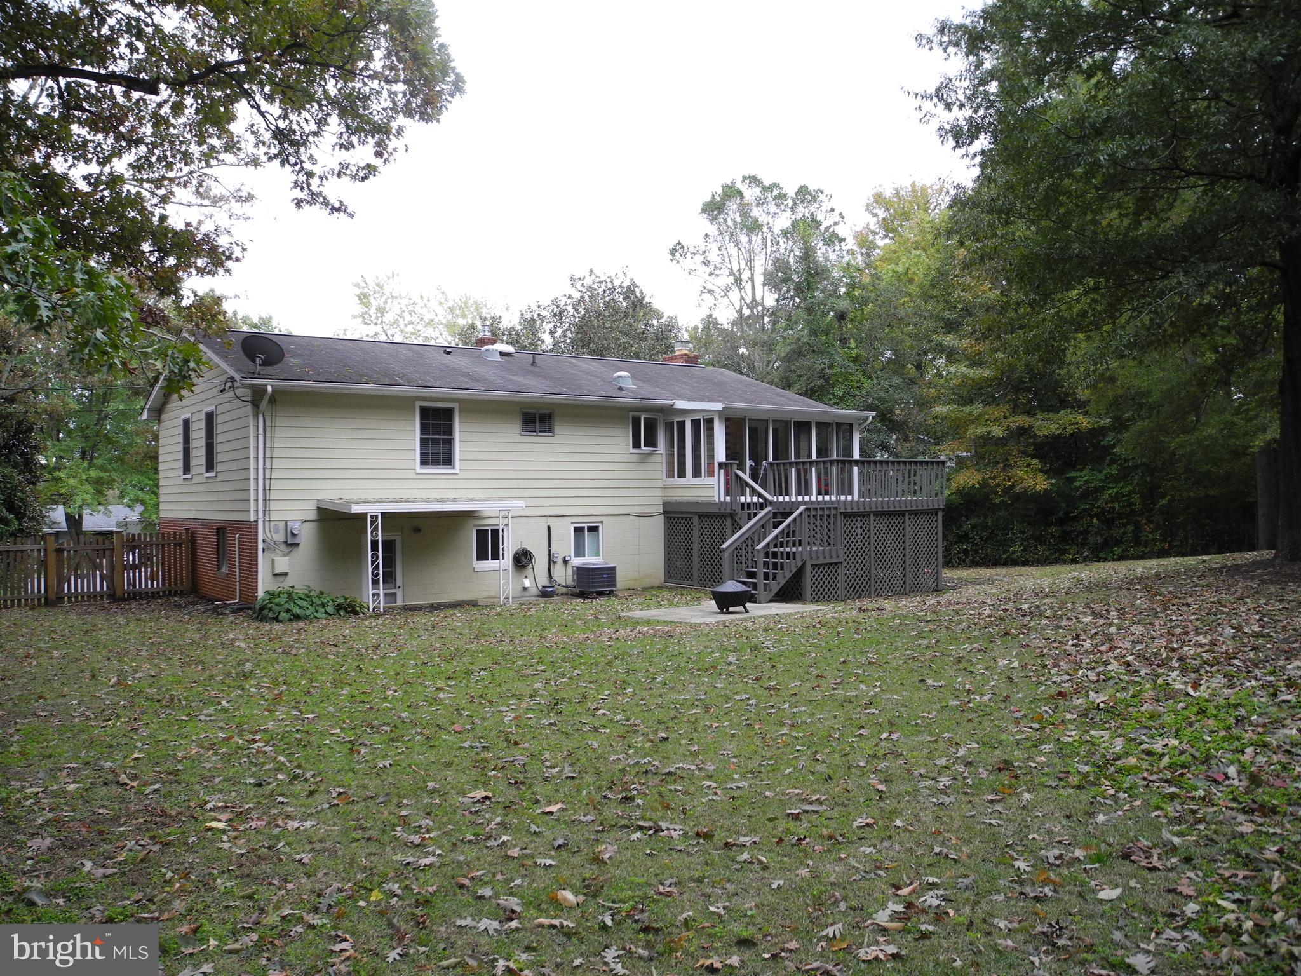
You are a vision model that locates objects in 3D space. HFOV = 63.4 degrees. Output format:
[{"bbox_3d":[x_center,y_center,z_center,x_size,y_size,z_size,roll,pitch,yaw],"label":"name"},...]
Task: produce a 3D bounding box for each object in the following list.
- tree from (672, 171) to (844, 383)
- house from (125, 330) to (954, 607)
[{"bbox_3d":[5.403,-6.491,51.908,8.387,17.807,7.968,-1,-1,6],"label":"tree"},{"bbox_3d":[-2.743,-0.700,25.418,14.949,6.237,14.751,0,-1,-36],"label":"house"}]

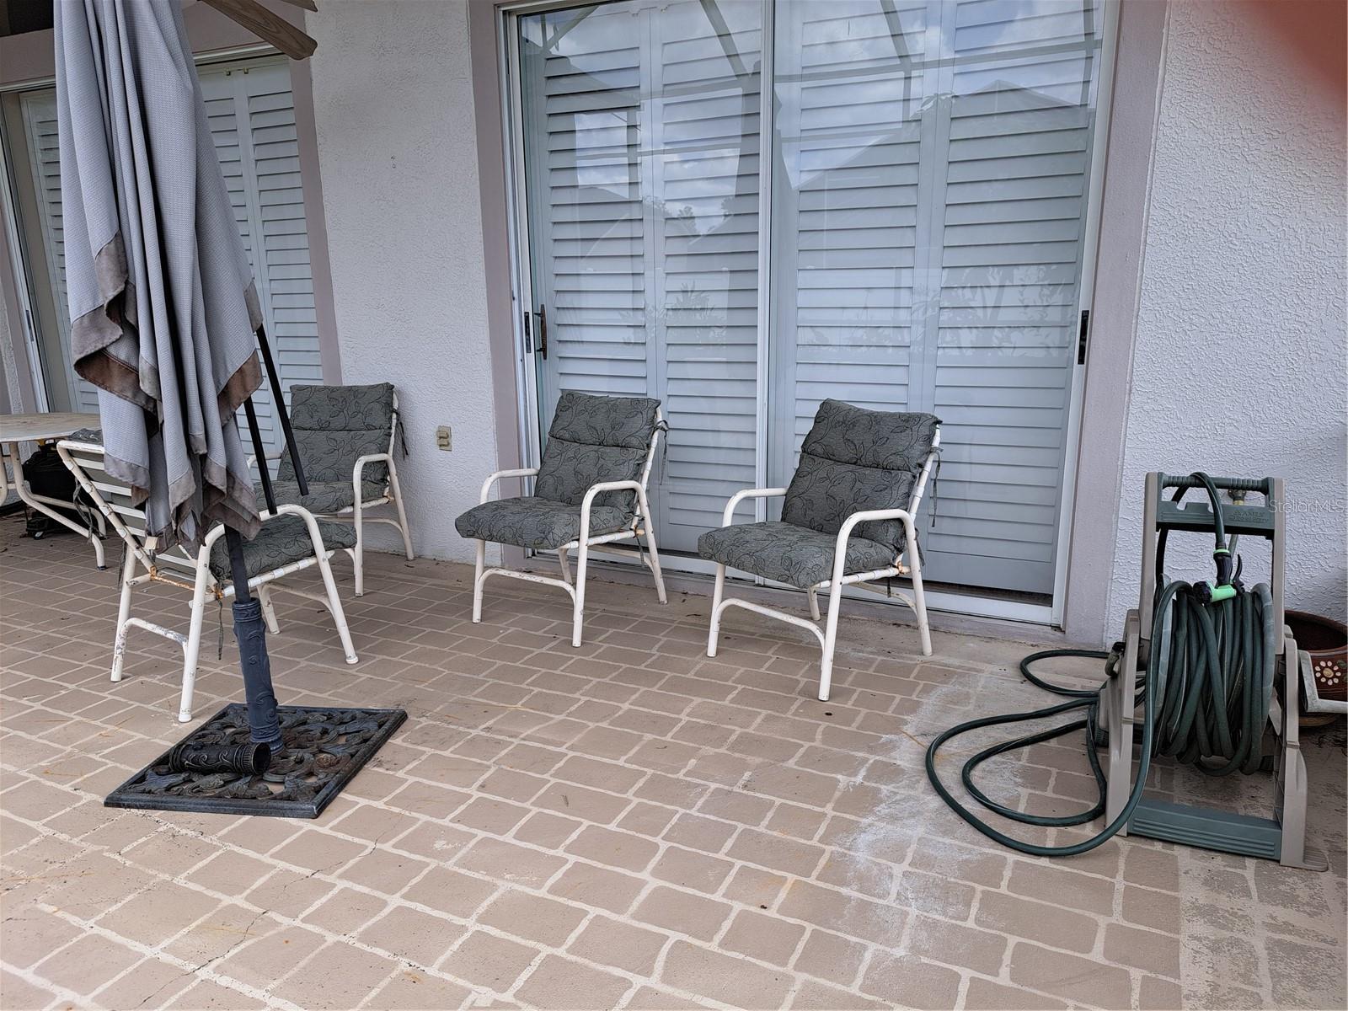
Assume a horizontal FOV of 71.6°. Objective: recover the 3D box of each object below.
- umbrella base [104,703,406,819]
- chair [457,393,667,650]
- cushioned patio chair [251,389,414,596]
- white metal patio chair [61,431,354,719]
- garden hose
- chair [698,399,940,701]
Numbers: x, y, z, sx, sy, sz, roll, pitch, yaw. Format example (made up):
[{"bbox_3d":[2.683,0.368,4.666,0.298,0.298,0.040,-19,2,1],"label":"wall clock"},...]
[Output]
[{"bbox_3d":[-1.171,0.714,2.698,0.588,0.042,0.576,1,13,7],"label":"umbrella base"},{"bbox_3d":[-0.435,0.025,3.828,0.556,0.877,0.716,8,15,32],"label":"chair"},{"bbox_3d":[-1.634,-0.088,4.378,0.556,0.877,0.716,1,13,7],"label":"cushioned patio chair"},{"bbox_3d":[-1.563,0.168,3.259,0.556,0.868,0.716,9,16,37],"label":"white metal patio chair"},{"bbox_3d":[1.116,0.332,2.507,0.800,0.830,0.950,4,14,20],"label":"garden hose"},{"bbox_3d":[0.525,0.126,3.338,0.716,0.877,0.556,-11,17,-40],"label":"chair"}]

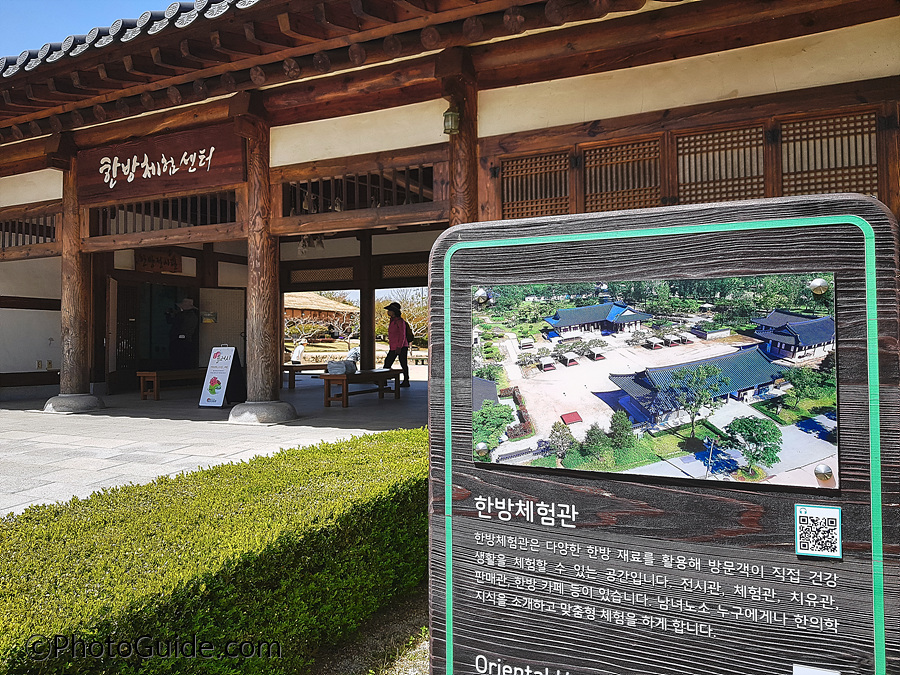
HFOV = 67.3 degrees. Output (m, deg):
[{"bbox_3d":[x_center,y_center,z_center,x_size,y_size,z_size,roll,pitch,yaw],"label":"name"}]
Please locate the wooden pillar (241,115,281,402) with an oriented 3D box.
[{"bbox_3d":[-2.002,-0.815,7.248,0.365,2.980,0.365,0,0,0],"label":"wooden pillar"}]

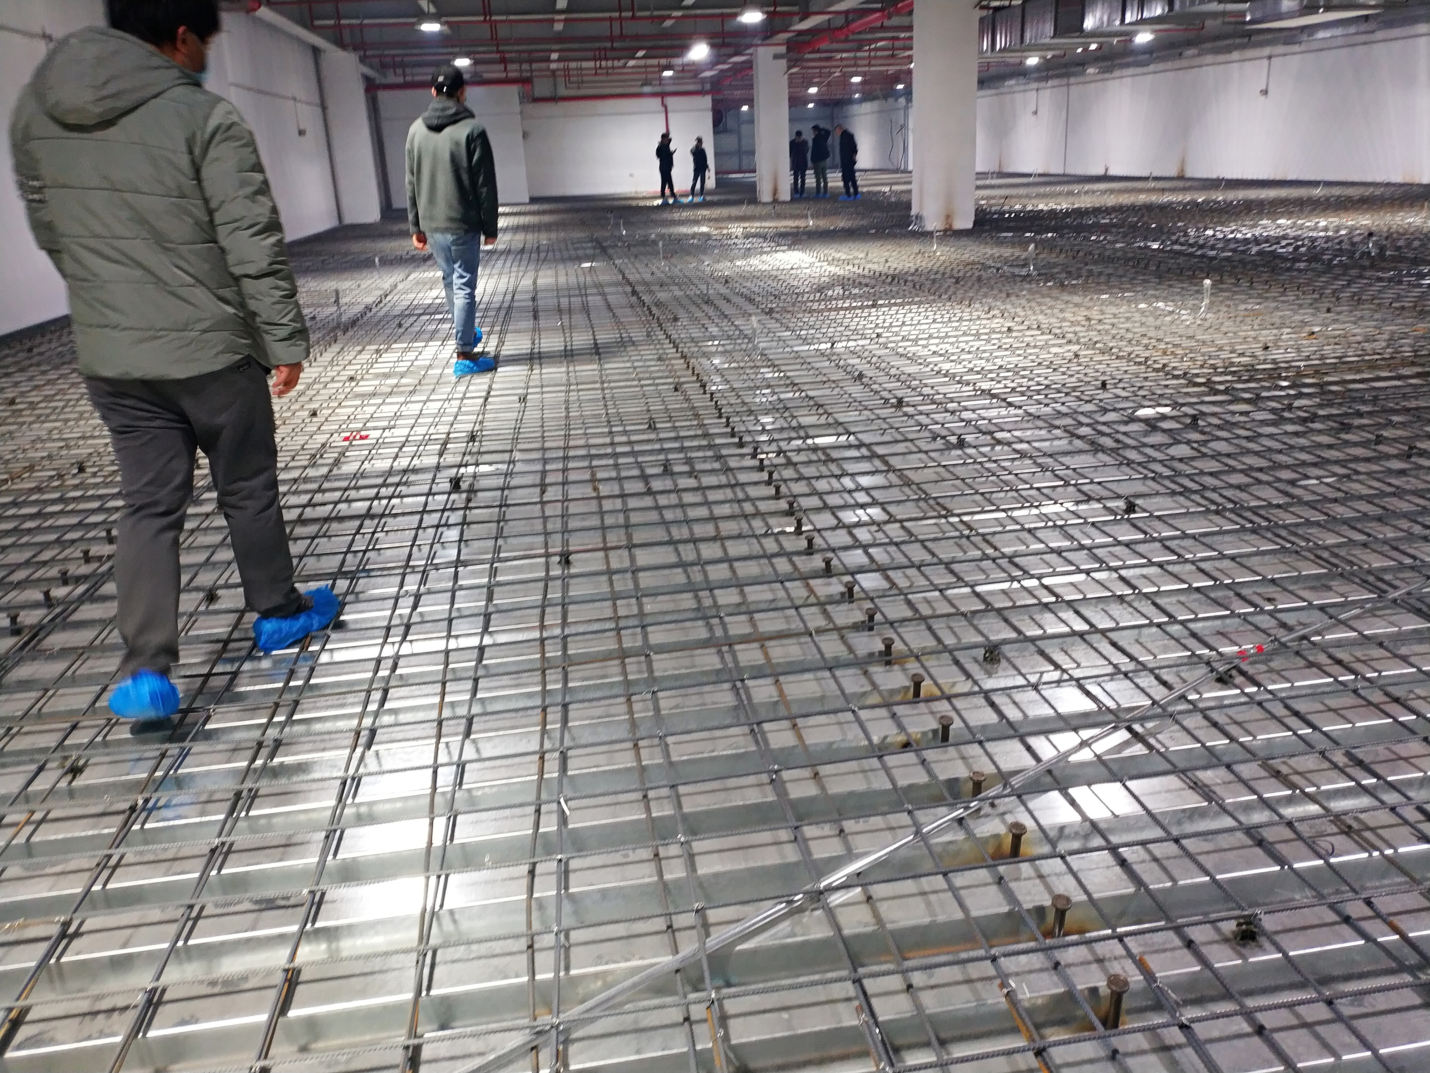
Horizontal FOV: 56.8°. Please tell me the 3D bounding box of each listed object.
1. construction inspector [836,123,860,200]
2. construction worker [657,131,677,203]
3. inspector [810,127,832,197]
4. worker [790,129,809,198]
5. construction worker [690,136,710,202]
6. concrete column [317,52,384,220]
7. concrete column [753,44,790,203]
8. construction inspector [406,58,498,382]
[{"bbox_3d":[3.096,-8.721,30.781,0.500,1.660,0.480,-5,16,-5],"label":"construction inspector"},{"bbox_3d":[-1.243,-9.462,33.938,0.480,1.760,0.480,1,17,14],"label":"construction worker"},{"bbox_3d":[2.663,-9.391,33.150,0.420,1.690,0.520,-16,21,-38],"label":"inspector"},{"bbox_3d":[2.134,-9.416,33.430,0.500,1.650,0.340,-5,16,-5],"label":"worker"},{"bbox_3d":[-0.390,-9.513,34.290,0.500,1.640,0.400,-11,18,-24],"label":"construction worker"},{"bbox_3d":[-8.910,-9.748,32.469,0.820,4.000,0.780,-5,16,-5],"label":"concrete column"},{"bbox_3d":[1.340,-9.696,31.171,0.720,3.500,0.700,-5,16,-5],"label":"concrete column"},{"bbox_3d":[-1.530,-1.862,7.862,0.560,1.730,0.550,1,17,13],"label":"construction inspector"}]

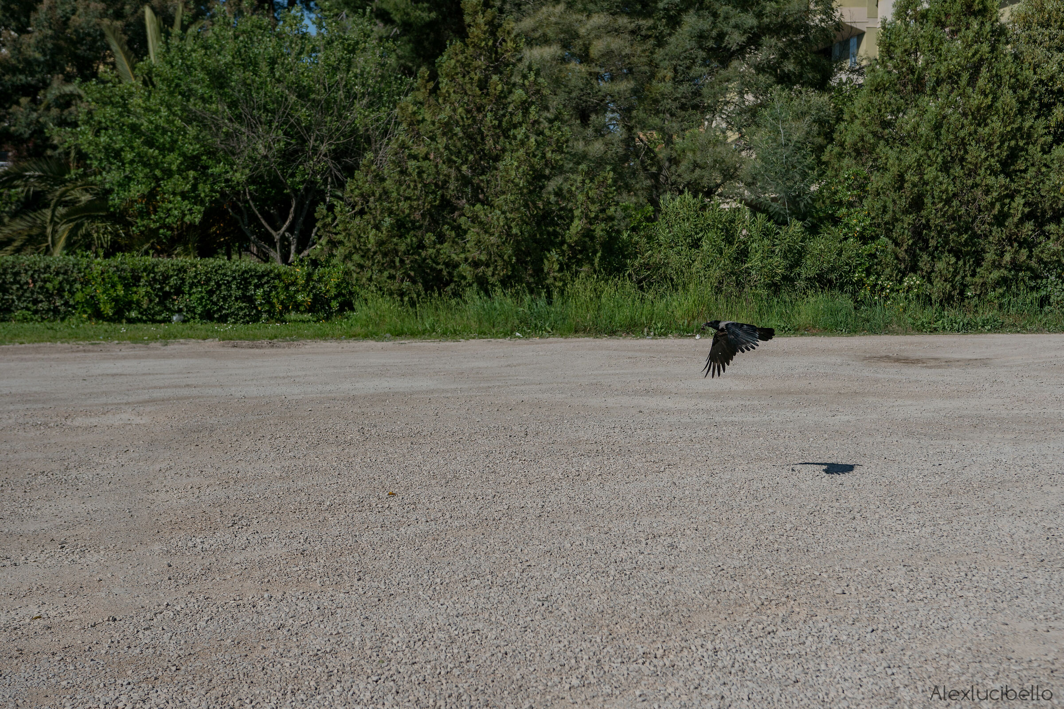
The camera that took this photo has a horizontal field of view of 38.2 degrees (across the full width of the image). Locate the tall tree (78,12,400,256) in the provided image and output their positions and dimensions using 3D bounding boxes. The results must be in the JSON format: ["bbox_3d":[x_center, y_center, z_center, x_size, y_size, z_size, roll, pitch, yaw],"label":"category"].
[{"bbox_3d":[-4.600,-3.080,24.300,5.300,4.800,4.700,0,6,0],"label":"tall tree"}]

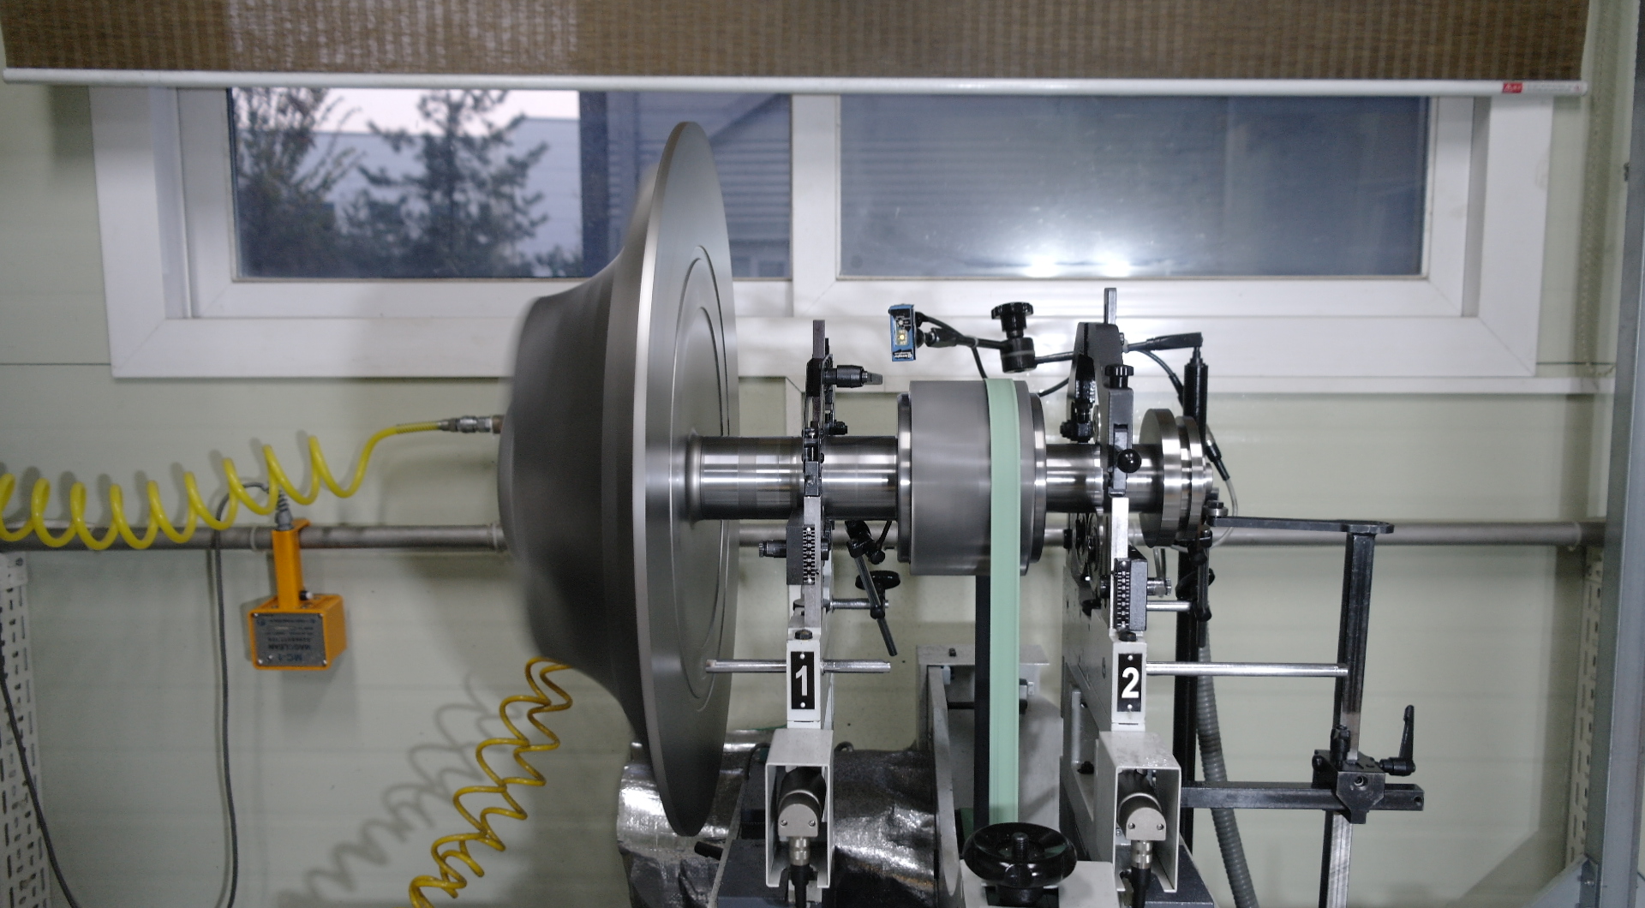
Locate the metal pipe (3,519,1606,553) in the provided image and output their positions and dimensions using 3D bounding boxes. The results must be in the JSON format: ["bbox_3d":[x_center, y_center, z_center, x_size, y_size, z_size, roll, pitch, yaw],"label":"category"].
[{"bbox_3d":[-0.048,0.121,1.940,2.352,0.036,0.036,0,7,2],"label":"metal pipe"}]

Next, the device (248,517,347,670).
[{"bbox_3d":[-0.773,0.204,1.947,0.112,0.212,0.073,0,13,0],"label":"device"}]

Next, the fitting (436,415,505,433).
[{"bbox_3d":[-0.508,-0.042,1.920,0.103,0.026,0.026,0,7,2],"label":"fitting"}]

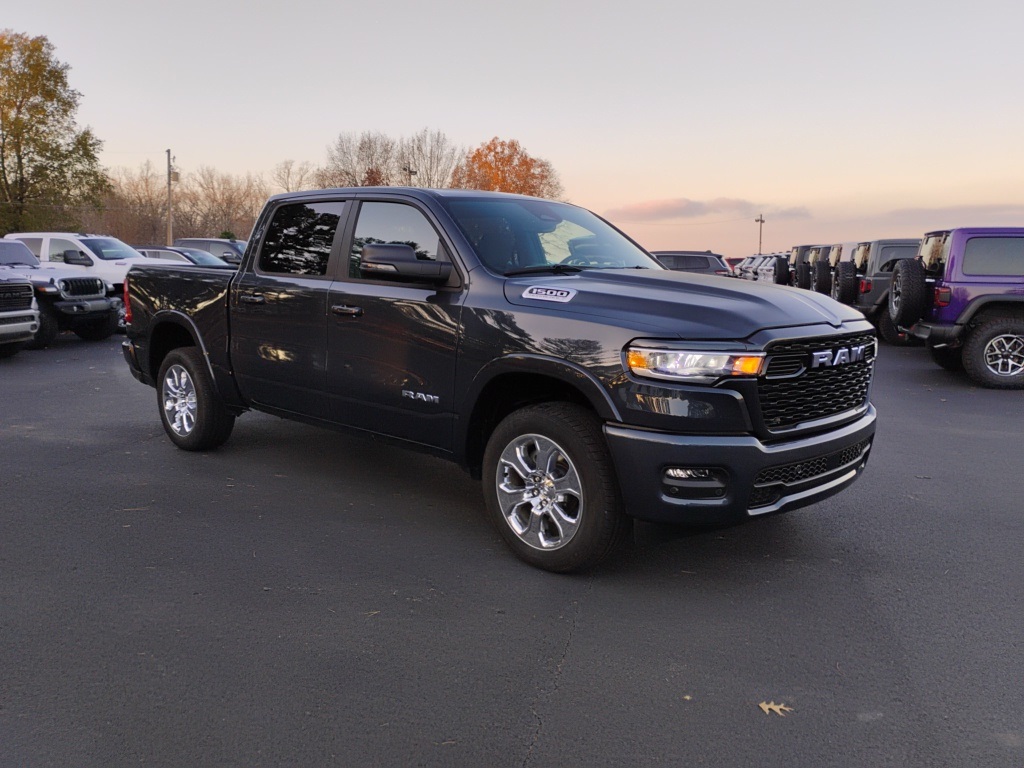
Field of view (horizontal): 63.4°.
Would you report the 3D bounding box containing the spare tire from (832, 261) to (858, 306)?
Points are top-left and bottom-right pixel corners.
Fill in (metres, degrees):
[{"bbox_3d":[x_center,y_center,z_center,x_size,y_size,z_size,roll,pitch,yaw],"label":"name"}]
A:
[{"bbox_3d":[5.919,-1.757,14.700,0.280,0.820,0.820,1,8,9],"label":"spare tire"}]

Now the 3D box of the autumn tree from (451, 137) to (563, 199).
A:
[{"bbox_3d":[-0.457,-14.504,68.847,9.400,11.750,9.000,0,8,0],"label":"autumn tree"}]

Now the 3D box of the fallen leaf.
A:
[{"bbox_3d":[0.867,1.058,2.712,0.111,0.015,0.087,2,9,14],"label":"fallen leaf"}]

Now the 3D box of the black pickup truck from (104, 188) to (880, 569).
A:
[{"bbox_3d":[-0.603,-0.377,5.763,5.920,1.970,2.120,8,11,43],"label":"black pickup truck"}]

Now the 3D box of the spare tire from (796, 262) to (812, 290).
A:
[{"bbox_3d":[6.811,-2.412,19.300,0.270,0.810,0.810,1,8,9],"label":"spare tire"}]

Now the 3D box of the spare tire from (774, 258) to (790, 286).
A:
[{"bbox_3d":[7.119,-2.908,21.800,0.280,0.820,0.820,1,8,9],"label":"spare tire"}]

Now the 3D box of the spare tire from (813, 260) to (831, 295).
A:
[{"bbox_3d":[6.427,-2.139,17.200,0.280,0.820,0.820,1,8,9],"label":"spare tire"}]

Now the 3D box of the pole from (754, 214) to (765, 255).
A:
[{"bbox_3d":[33.706,-18.952,112.578,1.350,8.020,0.400,3,9,17],"label":"pole"}]

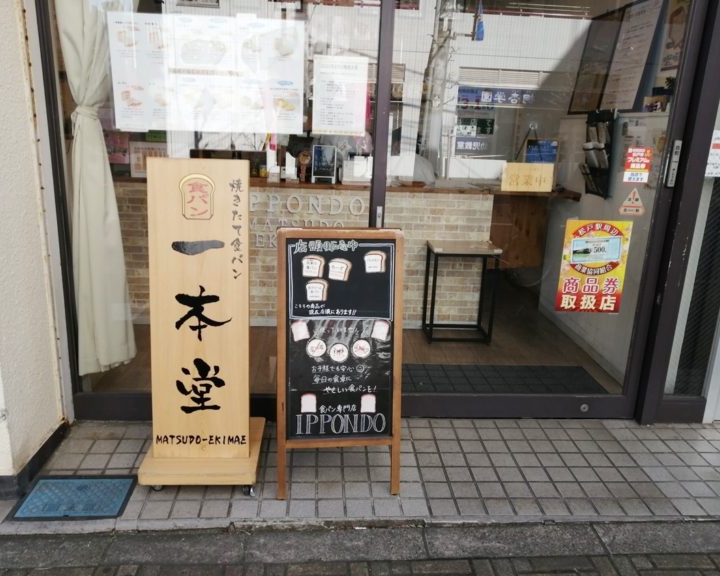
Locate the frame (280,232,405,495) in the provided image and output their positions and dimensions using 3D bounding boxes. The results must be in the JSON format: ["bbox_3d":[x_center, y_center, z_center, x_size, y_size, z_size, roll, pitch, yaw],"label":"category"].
[{"bbox_3d":[-0.081,0.242,2.244,0.451,0.953,0.434,0,17,-6],"label":"frame"}]

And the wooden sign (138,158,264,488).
[{"bbox_3d":[-0.563,0.139,2.148,0.404,1.172,0.399,1,17,-4],"label":"wooden sign"}]

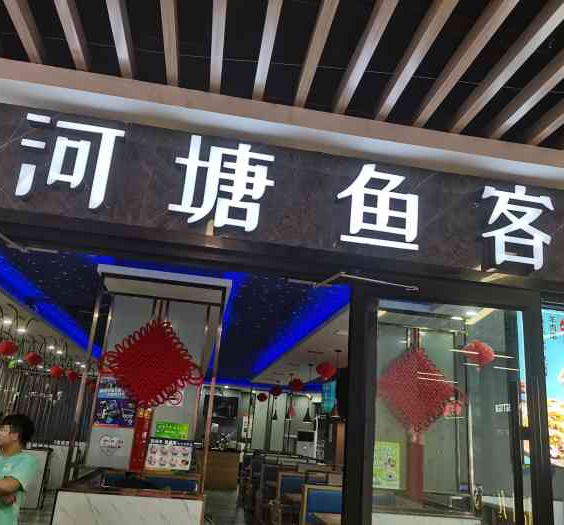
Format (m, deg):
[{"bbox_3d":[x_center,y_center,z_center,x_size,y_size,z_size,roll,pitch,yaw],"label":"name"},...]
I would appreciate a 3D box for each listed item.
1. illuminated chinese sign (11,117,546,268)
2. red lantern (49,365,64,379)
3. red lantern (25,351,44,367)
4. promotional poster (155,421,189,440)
[{"bbox_3d":[0.107,-0.348,2.973,2.947,0.500,0.080,7,-17,-7],"label":"illuminated chinese sign"},{"bbox_3d":[-3.908,1.891,9.472,0.280,0.210,0.280,7,-17,-7],"label":"red lantern"},{"bbox_3d":[-3.709,1.442,8.159,0.280,0.210,0.280,7,-17,-7],"label":"red lantern"},{"bbox_3d":[-1.129,1.734,5.636,0.342,0.153,0.010,7,-17,-7],"label":"promotional poster"}]

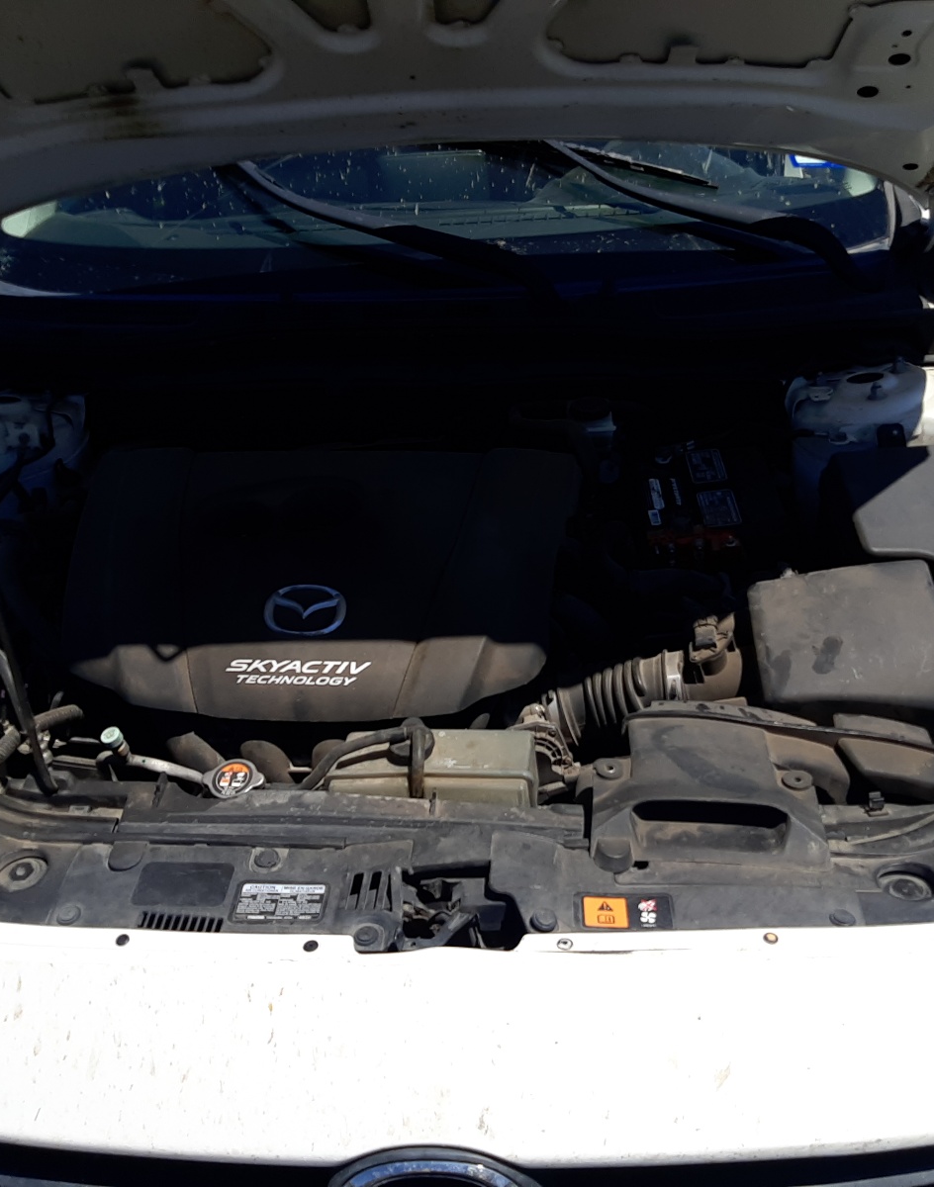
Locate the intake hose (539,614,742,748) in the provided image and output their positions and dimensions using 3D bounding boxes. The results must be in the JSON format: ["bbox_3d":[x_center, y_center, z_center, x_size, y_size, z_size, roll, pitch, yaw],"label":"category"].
[{"bbox_3d":[0.177,0.101,1.222,0.200,0.095,0.095,-12,34,-17],"label":"intake hose"}]

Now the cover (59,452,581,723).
[{"bbox_3d":[-0.157,-0.010,1.312,0.540,0.115,0.370,-1,42,0],"label":"cover"}]

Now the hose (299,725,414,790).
[{"bbox_3d":[-0.104,0.154,1.142,0.105,0.045,0.040,-9,33,-13],"label":"hose"}]

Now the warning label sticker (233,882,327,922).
[{"bbox_3d":[-0.160,0.263,1.016,0.078,0.002,0.044,-1,36,0],"label":"warning label sticker"}]

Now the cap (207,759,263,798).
[{"bbox_3d":[-0.223,0.179,1.138,0.055,0.022,0.042,-1,35,0],"label":"cap"}]

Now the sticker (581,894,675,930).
[{"bbox_3d":[0.137,0.269,1.002,0.077,0.002,0.039,-1,36,0],"label":"sticker"}]

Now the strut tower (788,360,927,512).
[{"bbox_3d":[0.505,-0.198,1.583,0.190,0.170,0.210,-1,32,0],"label":"strut tower"}]

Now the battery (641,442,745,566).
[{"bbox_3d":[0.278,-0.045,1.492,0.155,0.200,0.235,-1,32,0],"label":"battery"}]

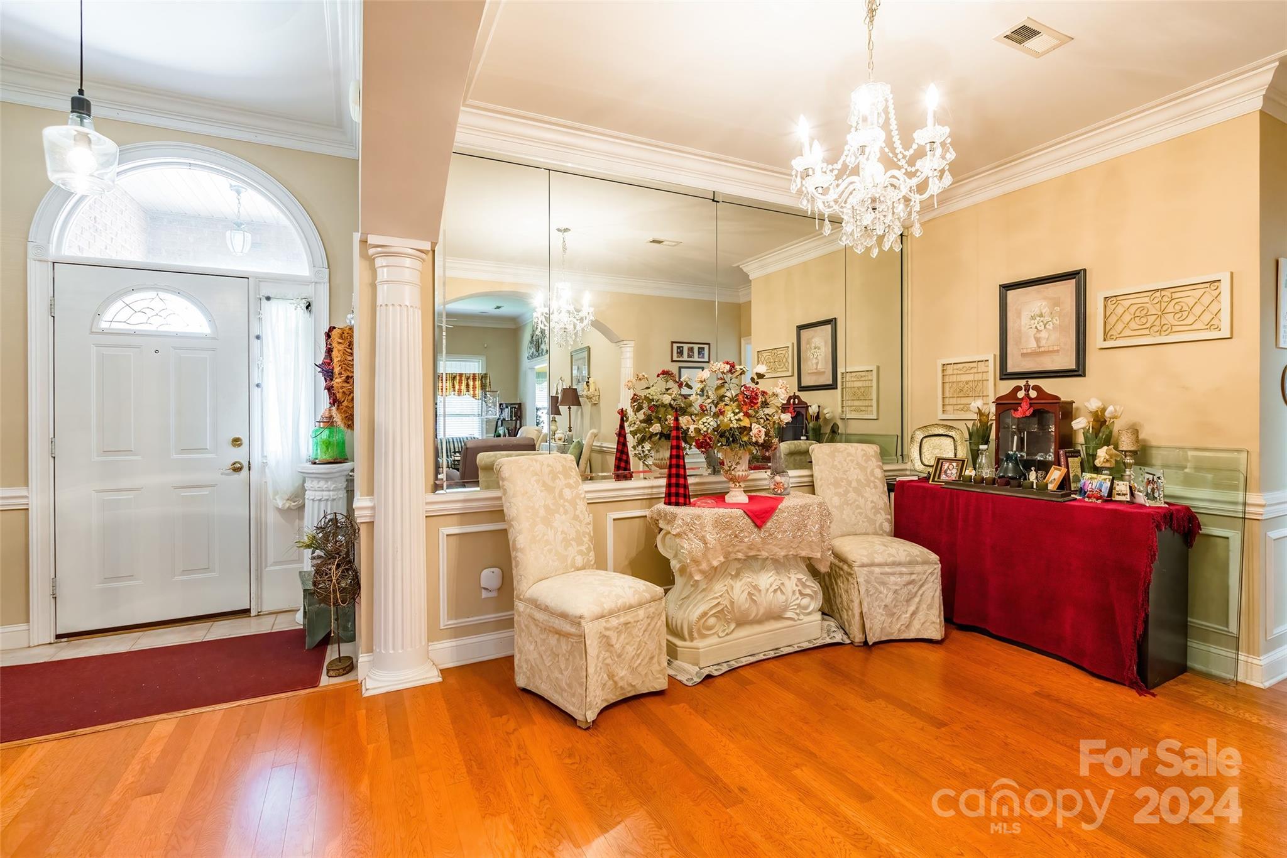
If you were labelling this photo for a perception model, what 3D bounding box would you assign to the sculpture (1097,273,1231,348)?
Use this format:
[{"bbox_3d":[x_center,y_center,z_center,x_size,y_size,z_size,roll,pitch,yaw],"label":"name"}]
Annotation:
[{"bbox_3d":[2.579,-0.581,2.861,0.025,0.303,0.531,-1,1,-26],"label":"sculpture"}]

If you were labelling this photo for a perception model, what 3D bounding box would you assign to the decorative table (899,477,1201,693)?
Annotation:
[{"bbox_3d":[2.152,0.746,3.253,0.450,0.790,1.380,-1,1,-26],"label":"decorative table"}]

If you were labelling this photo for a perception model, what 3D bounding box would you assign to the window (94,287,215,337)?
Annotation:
[{"bbox_3d":[-2.817,-0.685,3.309,0.561,0.294,0.040,-1,1,-26],"label":"window"}]

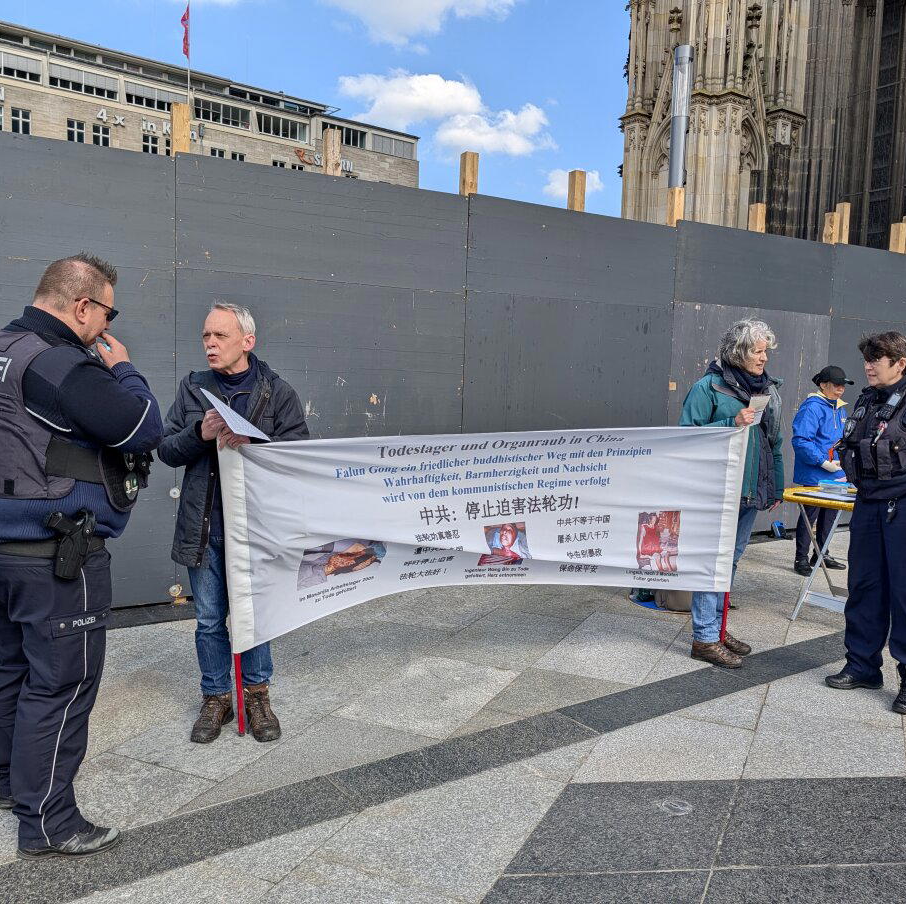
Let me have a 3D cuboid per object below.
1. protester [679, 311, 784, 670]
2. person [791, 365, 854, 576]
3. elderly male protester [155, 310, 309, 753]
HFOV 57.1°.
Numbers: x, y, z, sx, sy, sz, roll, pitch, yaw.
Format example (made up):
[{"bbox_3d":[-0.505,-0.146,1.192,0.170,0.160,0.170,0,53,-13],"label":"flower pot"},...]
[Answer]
[{"bbox_3d":[1.475,0.191,4.396,0.530,1.775,0.440,-2,6,-41],"label":"protester"},{"bbox_3d":[2.892,0.113,6.504,0.500,1.569,0.410,-1,5,-27],"label":"person"},{"bbox_3d":[-0.900,0.276,3.401,0.570,1.750,0.460,2,5,6],"label":"elderly male protester"}]

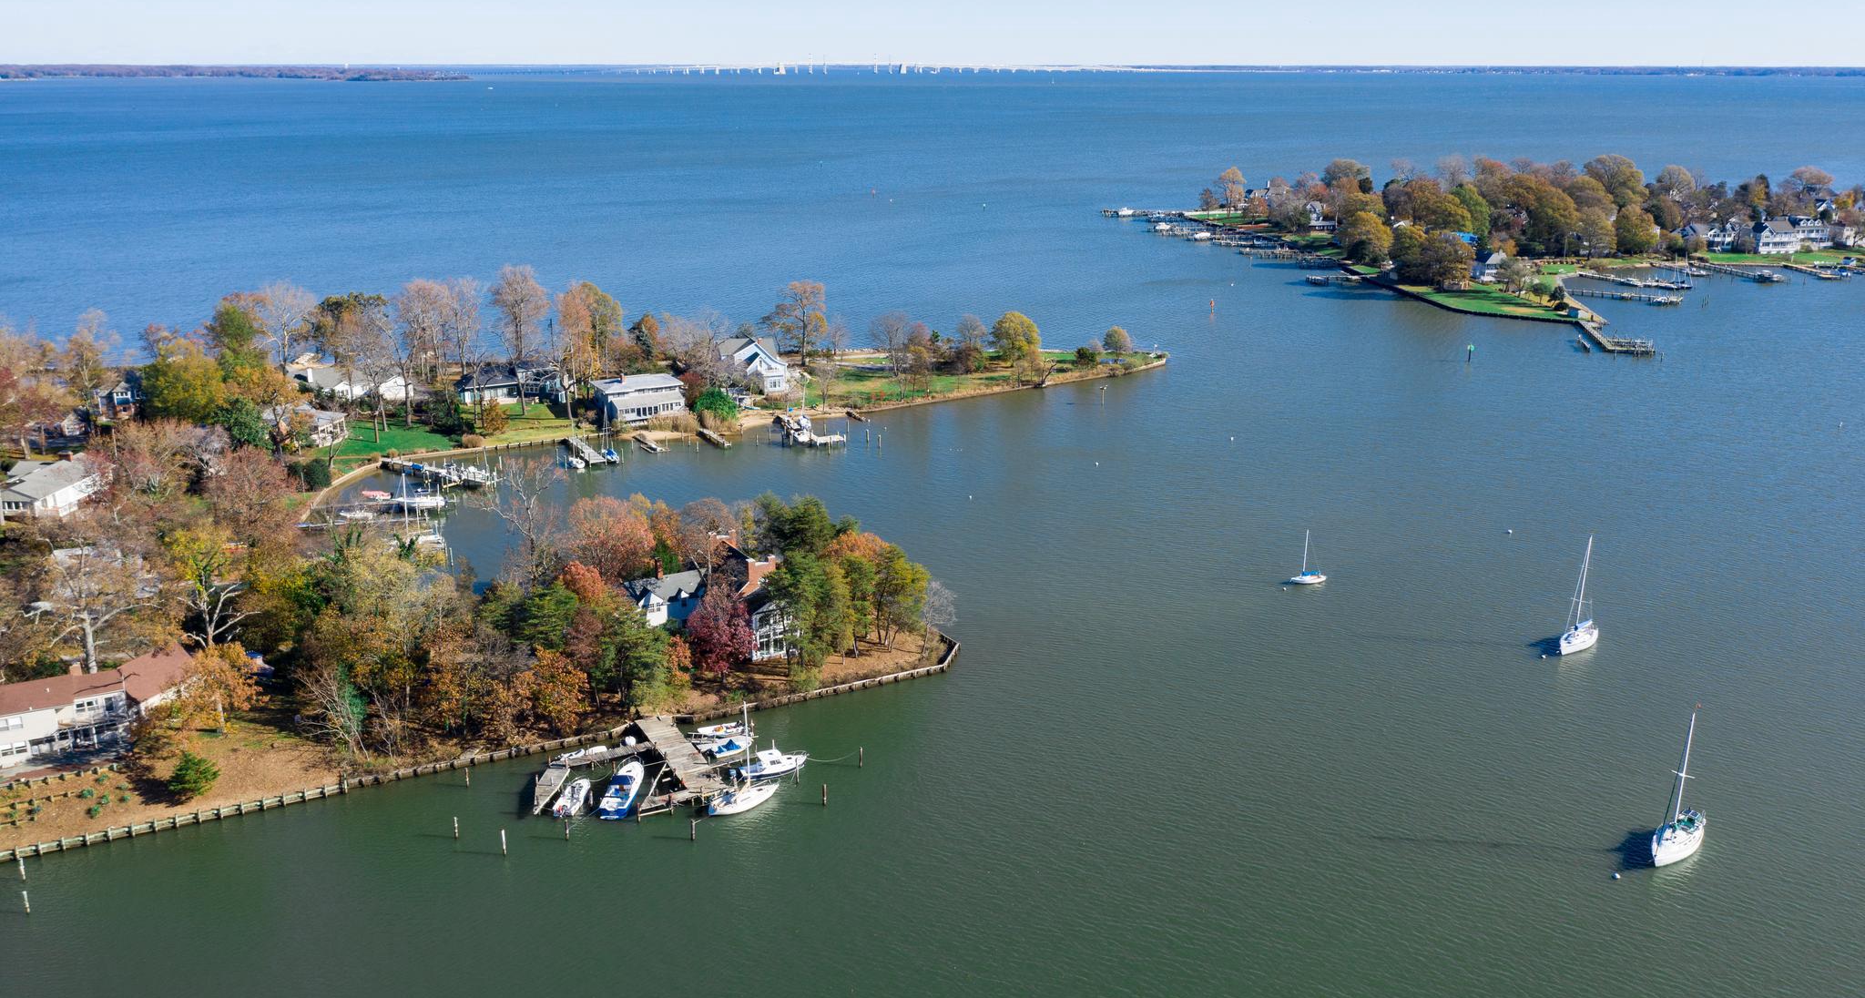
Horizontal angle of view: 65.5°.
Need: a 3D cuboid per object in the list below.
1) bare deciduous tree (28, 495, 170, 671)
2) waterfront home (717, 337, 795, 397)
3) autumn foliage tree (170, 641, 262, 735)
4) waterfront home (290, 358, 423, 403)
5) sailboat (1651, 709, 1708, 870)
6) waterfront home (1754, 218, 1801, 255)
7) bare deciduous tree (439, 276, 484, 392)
[{"bbox_3d":[-81.603,9.785,142.432,14.539,20.001,14.539,0,17,0],"label":"bare deciduous tree"},{"bbox_3d":[-37.300,-28.707,302.080,15.000,9.500,14.000,-4,17,-14],"label":"waterfront home"},{"bbox_3d":[-72.220,19.070,145.730,9.000,9.300,8.600,0,17,0],"label":"autumn foliage tree"},{"bbox_3d":[-116.470,-24.520,292.930,24.500,5.800,12.000,-5,17,-16],"label":"waterfront home"},{"bbox_3d":[66.200,24.982,127.026,8.900,13.200,2.900,-14,22,-39],"label":"sailboat"},{"bbox_3d":[302.420,-93.690,519.980,14.000,11.200,9.000,0,17,-2],"label":"waterfront home"},{"bbox_3d":[-98.670,-35.180,304.020,9.290,23.450,9.100,-5,18,-17],"label":"bare deciduous tree"}]

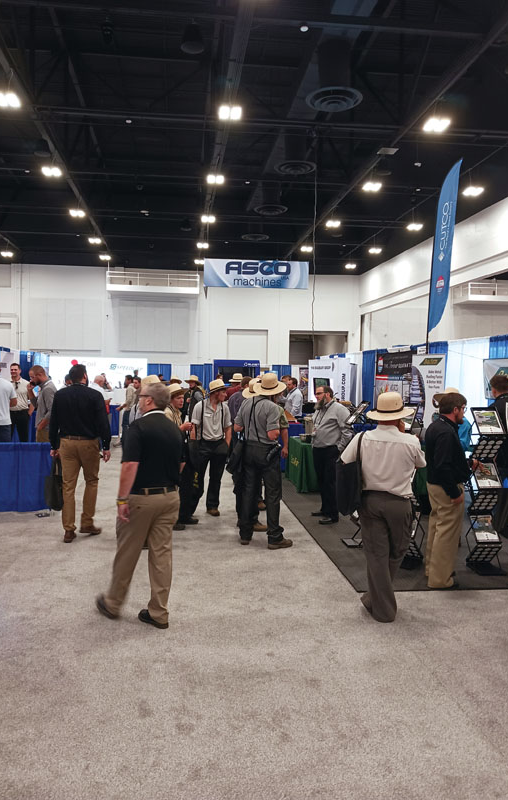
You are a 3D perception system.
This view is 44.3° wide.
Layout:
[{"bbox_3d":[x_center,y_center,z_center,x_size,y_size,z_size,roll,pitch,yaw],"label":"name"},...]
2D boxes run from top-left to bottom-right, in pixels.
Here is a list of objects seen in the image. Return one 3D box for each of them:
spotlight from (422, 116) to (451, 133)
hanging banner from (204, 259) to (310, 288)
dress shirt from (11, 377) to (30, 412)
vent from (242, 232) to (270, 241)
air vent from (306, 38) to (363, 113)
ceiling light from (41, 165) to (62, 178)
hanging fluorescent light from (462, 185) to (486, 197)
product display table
[{"bbox_3d":[5.340,-8.068,18.224,0.650,0.200,0.720,1,2,-7],"label":"spotlight"},{"bbox_3d":[0.121,-5.448,27.000,4.550,1.220,0.060,1,2,-7],"label":"hanging banner"},{"bbox_3d":[-4.093,-0.095,10.800,0.500,0.600,0.280,1,2,-7],"label":"dress shirt"},{"bbox_3d":[0.099,-9.466,36.154,1.600,0.300,1.600,1,2,-7],"label":"vent"},{"bbox_3d":[2.318,-9.312,17.813,1.620,1.600,1.620,1,2,-7],"label":"air vent"},{"bbox_3d":[-7.509,-8.498,23.109,0.620,0.160,0.700,0,2,-7],"label":"ceiling light"},{"bbox_3d":[8.683,-8.297,24.657,0.650,0.200,0.720,1,2,-7],"label":"hanging fluorescent light"},{"bbox_3d":[1.054,1.038,10.386,0.800,0.770,1.180,1,2,-7],"label":"product display table"}]

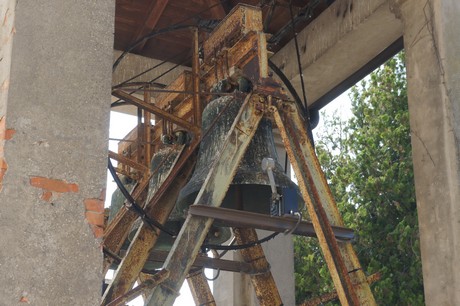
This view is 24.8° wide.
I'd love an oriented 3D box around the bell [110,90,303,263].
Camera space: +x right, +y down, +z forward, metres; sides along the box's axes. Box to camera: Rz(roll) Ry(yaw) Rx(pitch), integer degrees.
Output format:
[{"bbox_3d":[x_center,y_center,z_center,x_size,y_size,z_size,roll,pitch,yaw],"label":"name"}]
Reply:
[{"bbox_3d":[0.060,-0.030,6.750,0.830,0.820,0.830,12,-27,-25],"label":"bell"}]

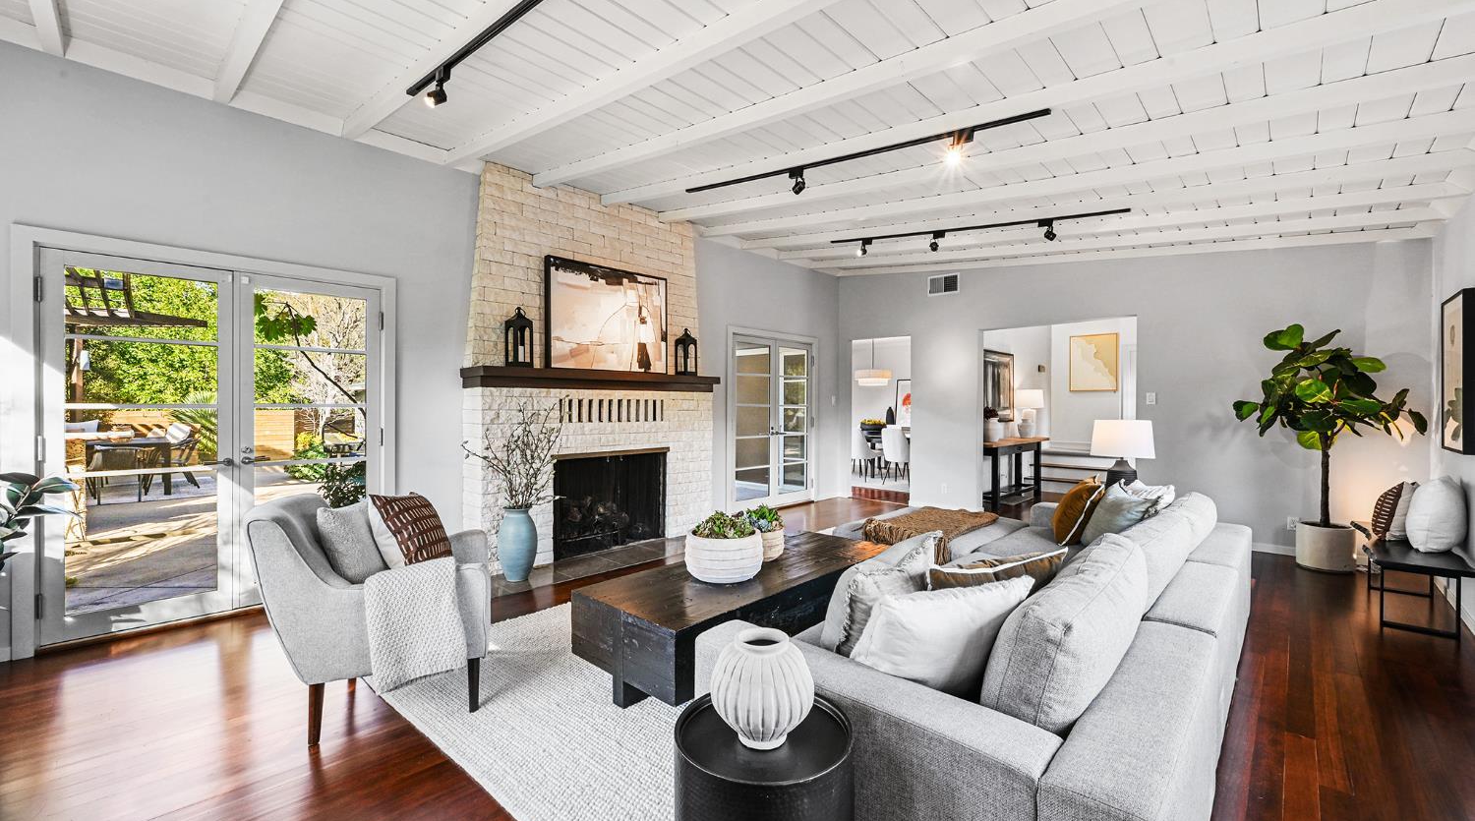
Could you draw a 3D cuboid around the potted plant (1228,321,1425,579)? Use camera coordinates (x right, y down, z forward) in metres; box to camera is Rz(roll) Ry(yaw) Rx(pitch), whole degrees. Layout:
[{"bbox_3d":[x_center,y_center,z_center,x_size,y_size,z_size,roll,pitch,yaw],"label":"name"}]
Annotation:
[{"bbox_3d":[4.392,0.271,4.301,1.020,1.870,0.780,0,0,43],"label":"potted plant"}]

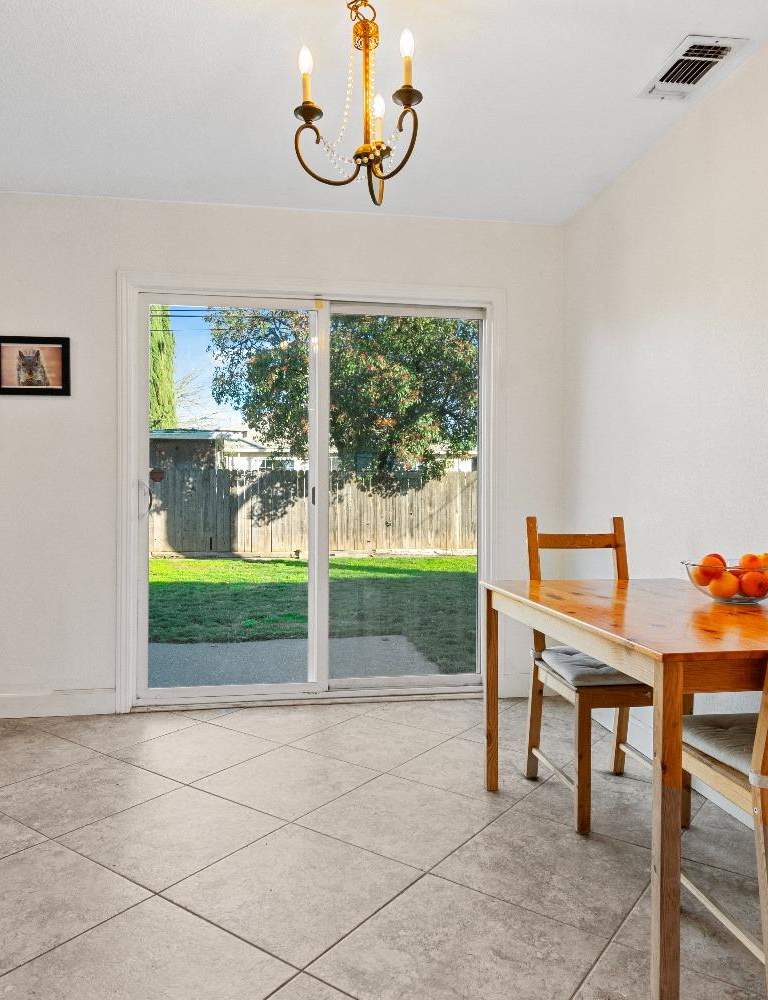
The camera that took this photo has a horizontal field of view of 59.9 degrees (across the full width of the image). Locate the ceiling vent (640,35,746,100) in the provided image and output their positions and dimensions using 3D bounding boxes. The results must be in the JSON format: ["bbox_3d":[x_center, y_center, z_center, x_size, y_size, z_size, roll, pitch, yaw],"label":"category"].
[{"bbox_3d":[1.065,-1.485,2.313,0.200,0.020,0.330,0,0,-9],"label":"ceiling vent"}]

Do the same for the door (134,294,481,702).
[{"bbox_3d":[-0.366,-0.006,3.474,1.804,2.061,0.090,0,0,-7],"label":"door"}]

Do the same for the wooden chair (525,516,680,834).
[{"bbox_3d":[0.752,0.560,2.337,0.390,0.965,0.485,0,0,-9],"label":"wooden chair"}]

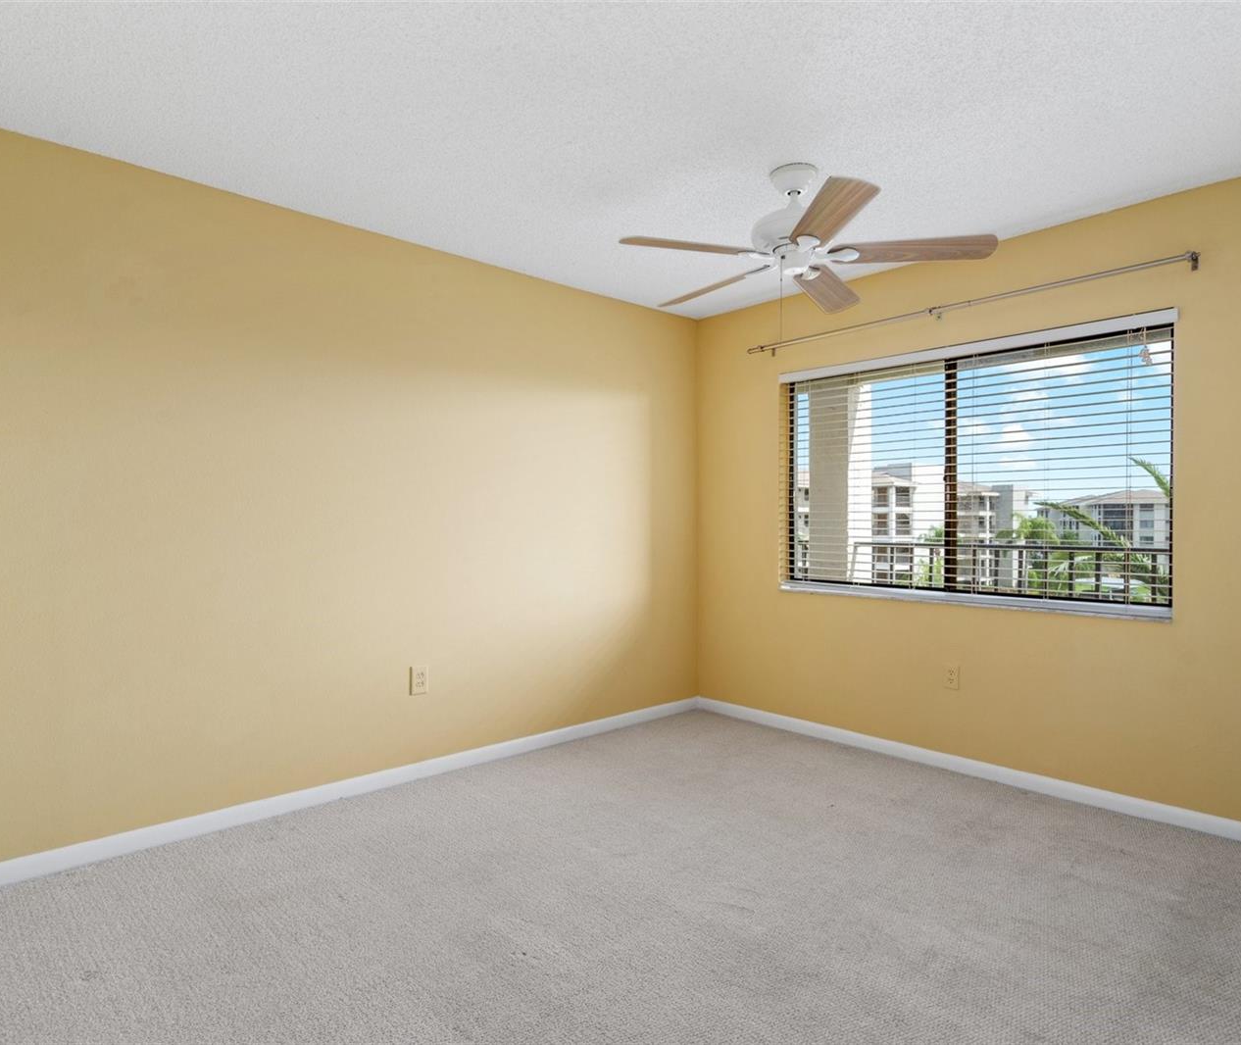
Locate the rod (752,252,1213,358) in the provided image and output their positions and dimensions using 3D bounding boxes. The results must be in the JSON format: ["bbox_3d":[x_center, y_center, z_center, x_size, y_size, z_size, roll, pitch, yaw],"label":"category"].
[{"bbox_3d":[1.469,-0.979,3.527,0.115,0.059,2.076,0,0,-43],"label":"rod"}]

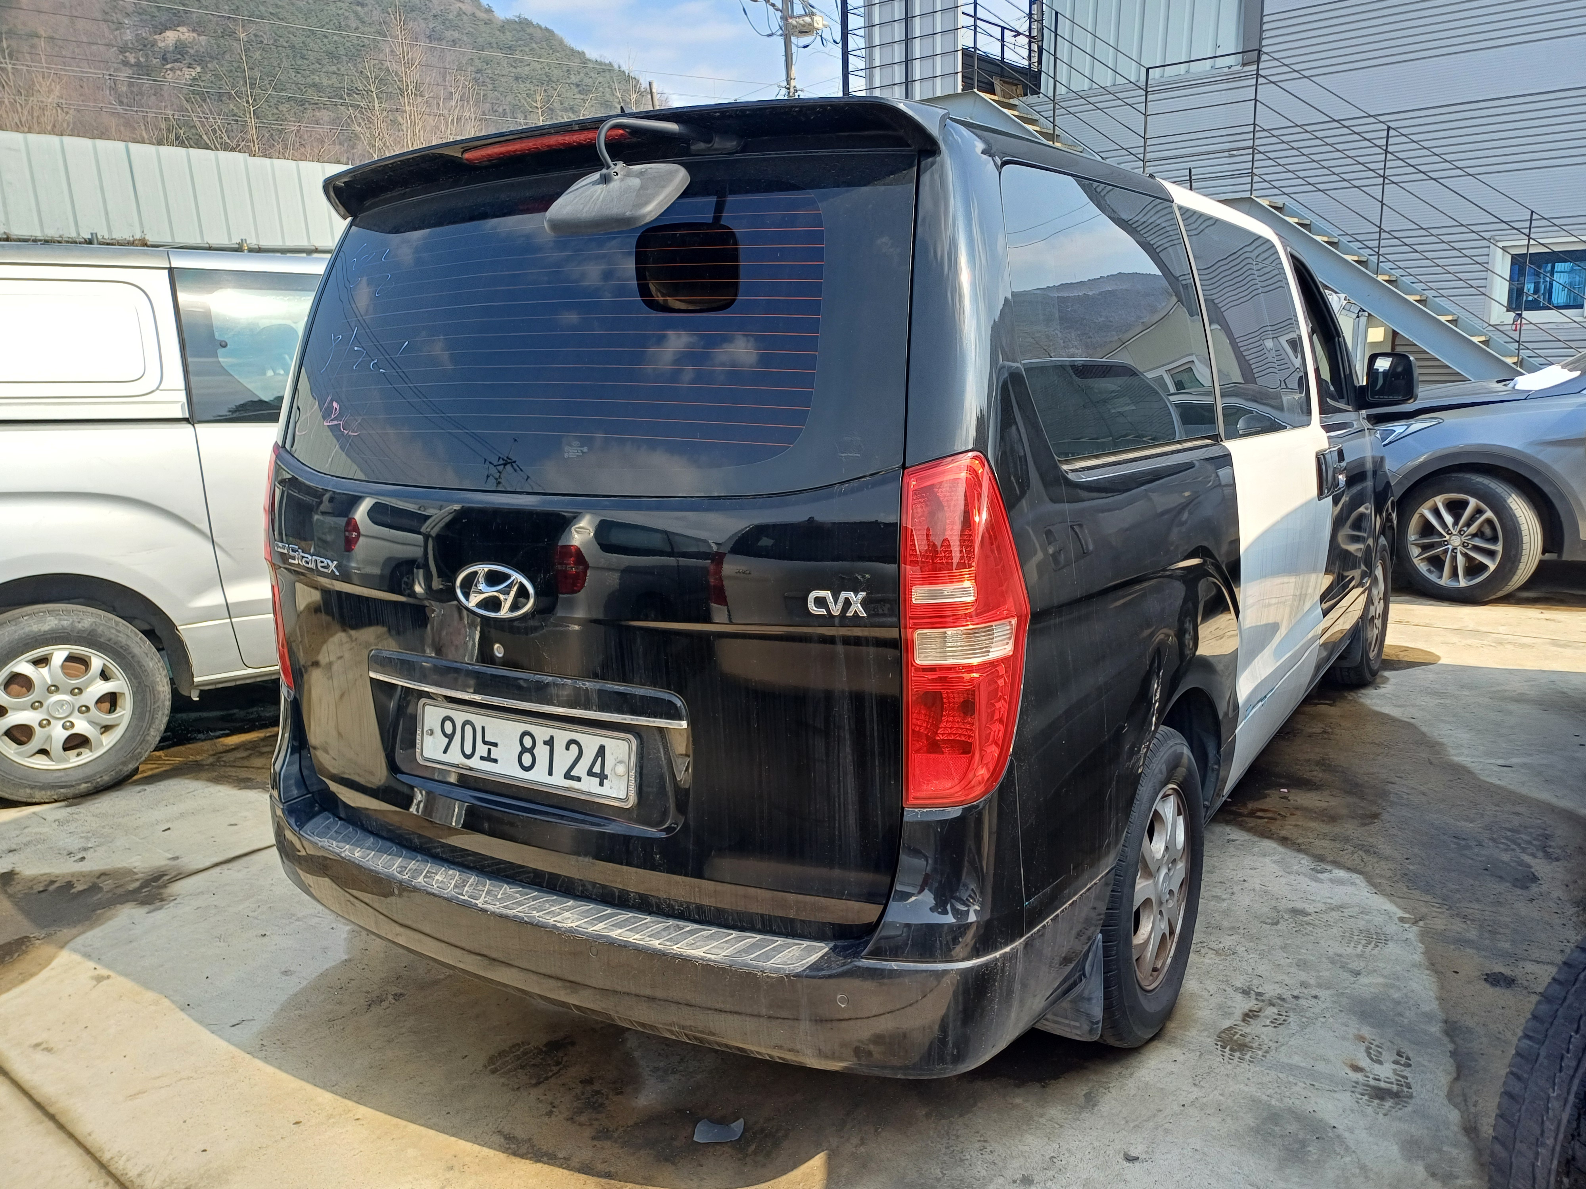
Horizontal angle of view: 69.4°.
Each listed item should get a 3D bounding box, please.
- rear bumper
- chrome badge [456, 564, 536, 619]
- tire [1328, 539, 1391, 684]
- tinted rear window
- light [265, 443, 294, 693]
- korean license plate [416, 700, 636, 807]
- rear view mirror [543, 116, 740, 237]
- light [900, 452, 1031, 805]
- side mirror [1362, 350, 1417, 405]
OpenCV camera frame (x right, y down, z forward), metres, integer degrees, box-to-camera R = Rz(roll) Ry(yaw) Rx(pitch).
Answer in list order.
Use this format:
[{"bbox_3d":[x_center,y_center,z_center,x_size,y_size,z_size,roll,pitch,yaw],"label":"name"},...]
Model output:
[{"bbox_3d":[-0.383,0.606,2.319,1.908,0.289,0.599,4,13,33],"label":"rear bumper"},{"bbox_3d":[-0.530,-0.005,2.042,0.198,0.100,0.020,4,3,33],"label":"chrome badge"},{"bbox_3d":[2.554,0.063,5.223,0.223,0.711,0.711,4,13,33],"label":"tire"},{"bbox_3d":[-0.457,-0.485,2.080,1.533,0.589,0.132,4,-7,33],"label":"tinted rear window"},{"bbox_3d":[-1.166,-0.047,2.596,0.183,0.538,0.173,4,13,33],"label":"light"},{"bbox_3d":[-0.502,0.284,2.098,0.548,0.120,0.025,4,3,33],"label":"korean license plate"},{"bbox_3d":[-0.201,-0.645,1.765,0.213,0.193,0.365,4,13,33],"label":"rear view mirror"},{"bbox_3d":[0.254,0.058,1.678,0.183,0.538,0.173,4,13,33],"label":"light"},{"bbox_3d":[2.338,-0.845,4.488,0.193,0.223,0.122,4,13,33],"label":"side mirror"}]

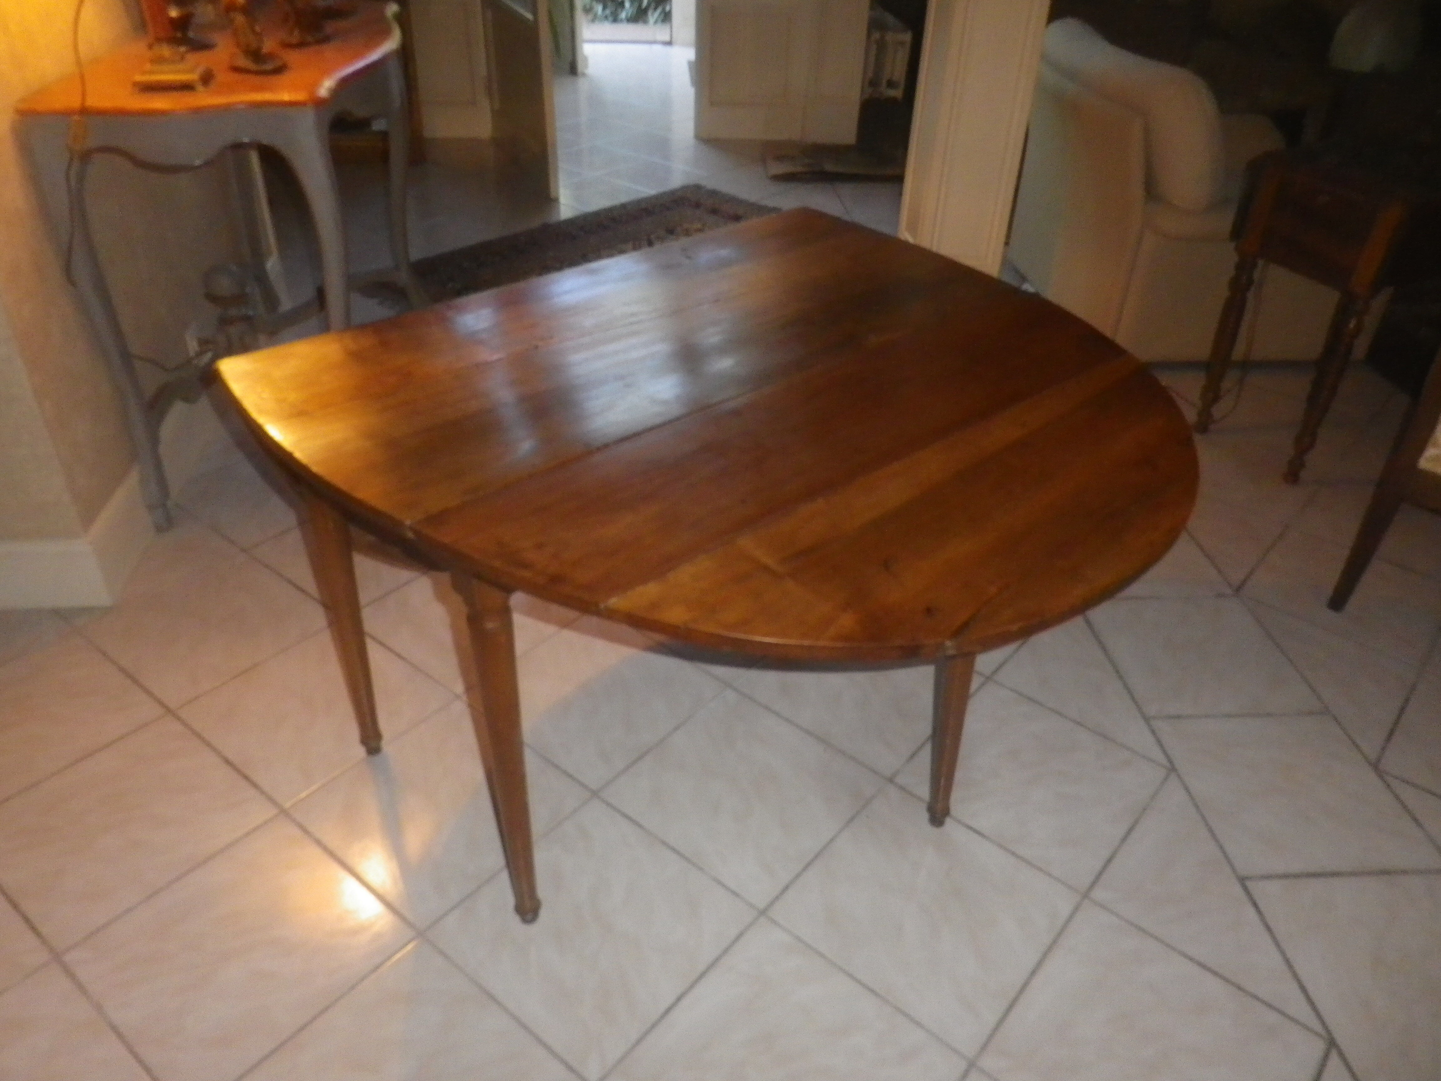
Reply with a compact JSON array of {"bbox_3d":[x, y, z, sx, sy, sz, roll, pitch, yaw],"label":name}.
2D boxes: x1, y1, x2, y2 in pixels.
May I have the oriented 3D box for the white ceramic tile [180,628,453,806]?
[{"bbox_3d":[-0.815,0.336,2.123,0.390,0.010,0.390,26,40,31],"label":"white ceramic tile"}]

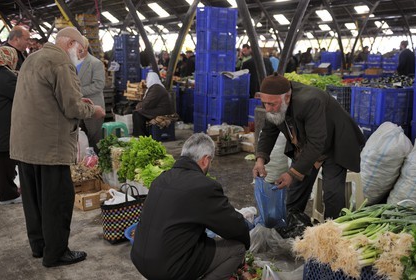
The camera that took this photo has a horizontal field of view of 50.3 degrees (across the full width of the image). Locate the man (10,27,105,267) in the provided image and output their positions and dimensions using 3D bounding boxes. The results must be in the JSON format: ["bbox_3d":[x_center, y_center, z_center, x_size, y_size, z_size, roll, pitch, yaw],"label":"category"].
[{"bbox_3d":[-1.051,0.052,3.086,0.600,1.630,0.500,-5,12,-25],"label":"man"}]

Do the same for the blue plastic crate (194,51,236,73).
[{"bbox_3d":[0.116,-1.395,7.944,0.592,0.366,0.365,-8,14,-35],"label":"blue plastic crate"}]

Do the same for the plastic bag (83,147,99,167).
[{"bbox_3d":[-1.219,0.182,4.618,0.170,0.200,0.160,0,11,0],"label":"plastic bag"}]

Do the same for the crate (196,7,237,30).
[{"bbox_3d":[0.158,-2.118,7.819,0.585,0.382,0.390,-7,13,-31],"label":"crate"}]

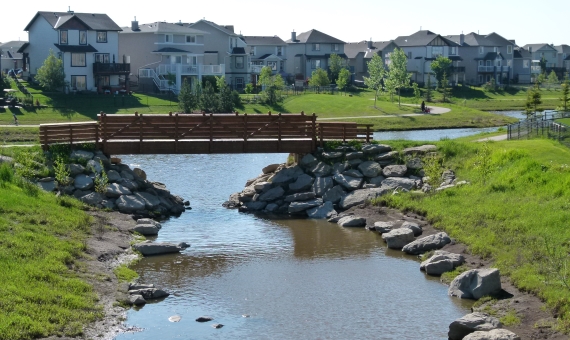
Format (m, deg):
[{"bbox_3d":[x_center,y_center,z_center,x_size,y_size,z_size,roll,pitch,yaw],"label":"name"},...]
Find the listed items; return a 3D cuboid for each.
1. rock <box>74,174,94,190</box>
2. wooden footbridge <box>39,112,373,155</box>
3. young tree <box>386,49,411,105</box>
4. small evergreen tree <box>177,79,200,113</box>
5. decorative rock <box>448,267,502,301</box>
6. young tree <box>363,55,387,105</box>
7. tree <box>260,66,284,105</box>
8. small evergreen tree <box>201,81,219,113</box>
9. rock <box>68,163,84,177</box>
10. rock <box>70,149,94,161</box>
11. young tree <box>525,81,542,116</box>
[{"bbox_3d":[-10.380,0.644,59.400,0.920,0.800,0.850,0,5,0],"label":"rock"},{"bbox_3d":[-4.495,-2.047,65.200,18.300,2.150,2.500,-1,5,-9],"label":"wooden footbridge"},{"bbox_3d":[17.521,-14.279,178.000,3.600,8.900,3.600,0,5,0],"label":"young tree"},{"bbox_3d":[-10.518,-8.205,127.000,2.400,3.750,2.400,0,5,0],"label":"small evergreen tree"},{"bbox_3d":[6.063,3.644,36.700,1.550,0.820,1.200,0,5,0],"label":"decorative rock"},{"bbox_3d":[12.341,-12.300,159.000,3.300,7.200,3.300,0,5,0],"label":"young tree"},{"bbox_3d":[-1.539,-10.406,142.000,2.900,4.700,2.900,0,5,0],"label":"tree"},{"bbox_3d":[-8.381,-8.126,128.000,2.000,3.600,2.000,0,5,0],"label":"small evergreen tree"},{"bbox_3d":[-10.903,-0.026,60.300,0.850,0.680,0.800,0,5,0],"label":"rock"},{"bbox_3d":[-10.837,-0.804,61.800,1.200,0.520,0.900,0,5,0],"label":"rock"},{"bbox_3d":[28.231,-8.009,131.000,2.100,3.950,2.100,0,5,0],"label":"young tree"}]

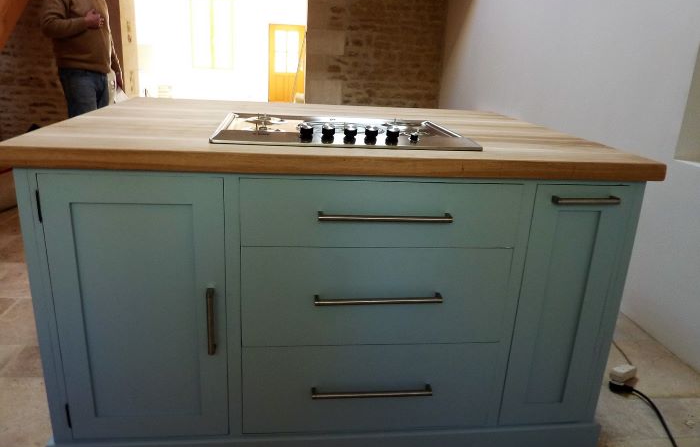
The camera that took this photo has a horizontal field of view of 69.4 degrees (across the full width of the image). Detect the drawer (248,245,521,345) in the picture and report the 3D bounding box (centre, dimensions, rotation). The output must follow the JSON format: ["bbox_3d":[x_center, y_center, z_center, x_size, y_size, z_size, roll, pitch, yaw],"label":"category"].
[{"bbox_3d":[0.051,0.127,1.524,0.700,0.277,0.480,1,18,-7],"label":"drawer"}]

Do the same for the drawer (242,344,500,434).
[{"bbox_3d":[0.037,0.390,1.611,0.700,0.276,0.480,1,18,-7],"label":"drawer"}]

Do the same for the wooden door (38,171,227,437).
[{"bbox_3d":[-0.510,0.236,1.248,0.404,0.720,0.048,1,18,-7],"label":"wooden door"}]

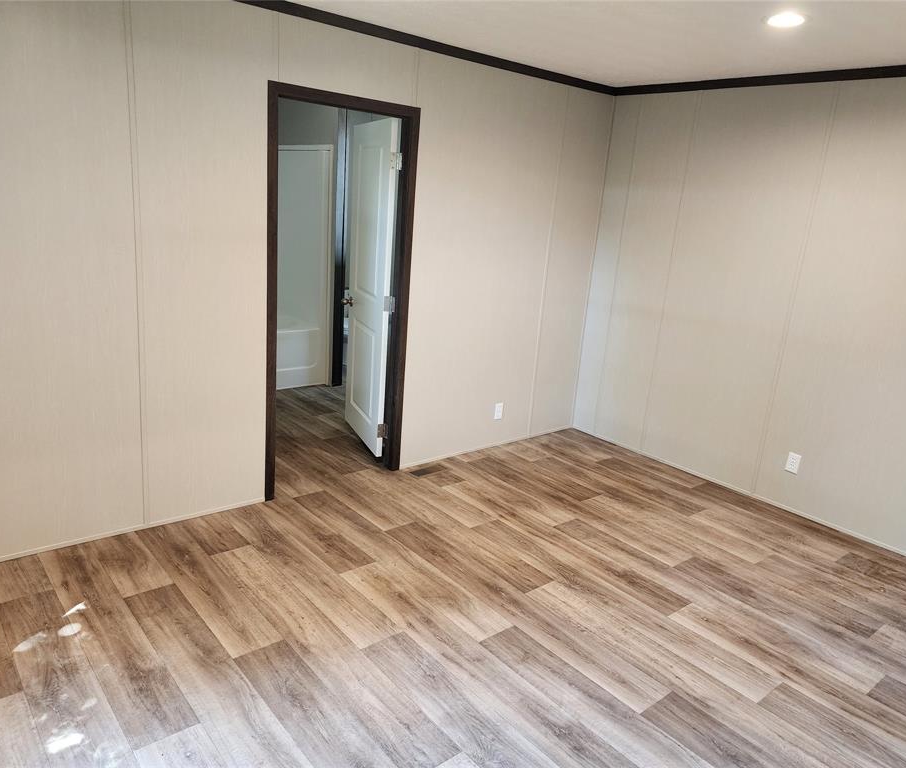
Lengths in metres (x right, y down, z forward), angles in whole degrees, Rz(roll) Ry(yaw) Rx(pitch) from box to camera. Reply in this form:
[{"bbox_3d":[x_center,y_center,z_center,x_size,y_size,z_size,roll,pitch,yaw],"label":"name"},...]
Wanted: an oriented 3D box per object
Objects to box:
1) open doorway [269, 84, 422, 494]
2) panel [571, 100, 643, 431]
[{"bbox_3d":[-0.621,-0.442,3.709,0.881,2.098,0.130,-8,19,-39],"label":"open doorway"},{"bbox_3d":[1.095,-0.785,4.874,0.025,2.380,0.204,-8,19,-39],"label":"panel"}]

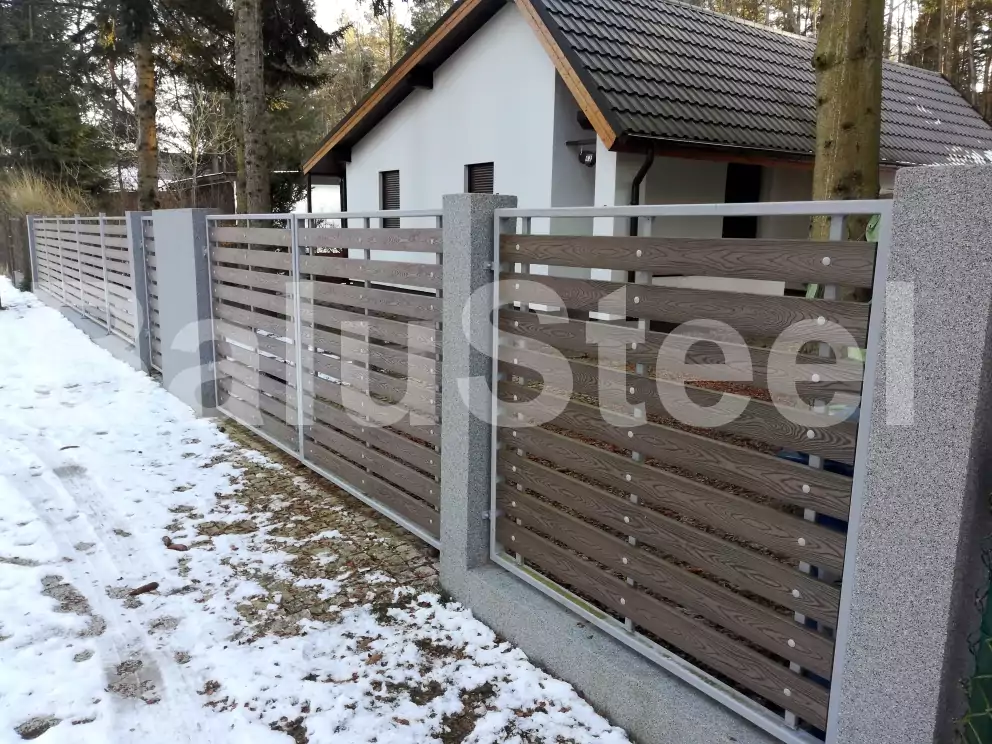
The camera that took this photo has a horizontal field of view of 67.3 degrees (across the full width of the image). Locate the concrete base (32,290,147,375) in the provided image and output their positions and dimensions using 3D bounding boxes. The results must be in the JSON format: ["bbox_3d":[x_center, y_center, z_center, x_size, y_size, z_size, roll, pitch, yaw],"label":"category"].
[{"bbox_3d":[-7.055,-0.890,12.628,0.231,0.238,10.017,-7,13,-37],"label":"concrete base"}]

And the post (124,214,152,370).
[{"bbox_3d":[-4.065,-0.921,8.638,0.236,1.824,0.251,-7,13,-37],"label":"post"}]

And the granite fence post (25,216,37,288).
[{"bbox_3d":[-10.322,-2.649,16.767,0.242,1.666,0.236,-7,13,-36],"label":"granite fence post"}]

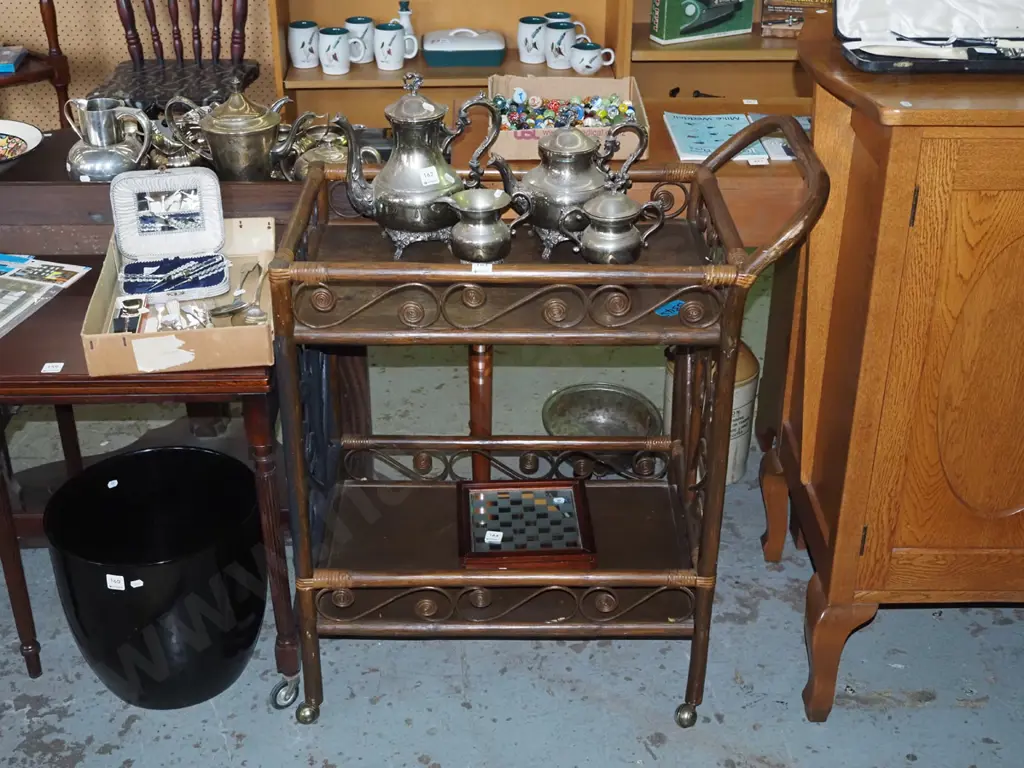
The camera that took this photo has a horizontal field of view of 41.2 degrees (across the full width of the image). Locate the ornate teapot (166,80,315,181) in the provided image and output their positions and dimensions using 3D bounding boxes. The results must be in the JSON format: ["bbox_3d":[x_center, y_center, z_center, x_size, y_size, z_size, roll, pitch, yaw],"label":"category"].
[{"bbox_3d":[-0.490,-0.467,2.468,0.274,0.168,0.145,4,29,8],"label":"ornate teapot"}]

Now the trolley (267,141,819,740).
[{"bbox_3d":[0.038,0.053,2.176,0.742,0.890,0.469,1,26,0],"label":"trolley"}]

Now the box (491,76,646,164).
[{"bbox_3d":[0.105,-0.522,2.661,0.297,0.063,0.315,0,29,-1],"label":"box"}]

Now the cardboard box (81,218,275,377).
[{"bbox_3d":[-0.531,-0.156,2.251,0.273,0.070,0.447,-3,29,-7],"label":"cardboard box"}]

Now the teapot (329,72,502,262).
[{"bbox_3d":[-0.150,-0.349,2.139,0.266,0.283,0.146,-5,29,-10],"label":"teapot"}]

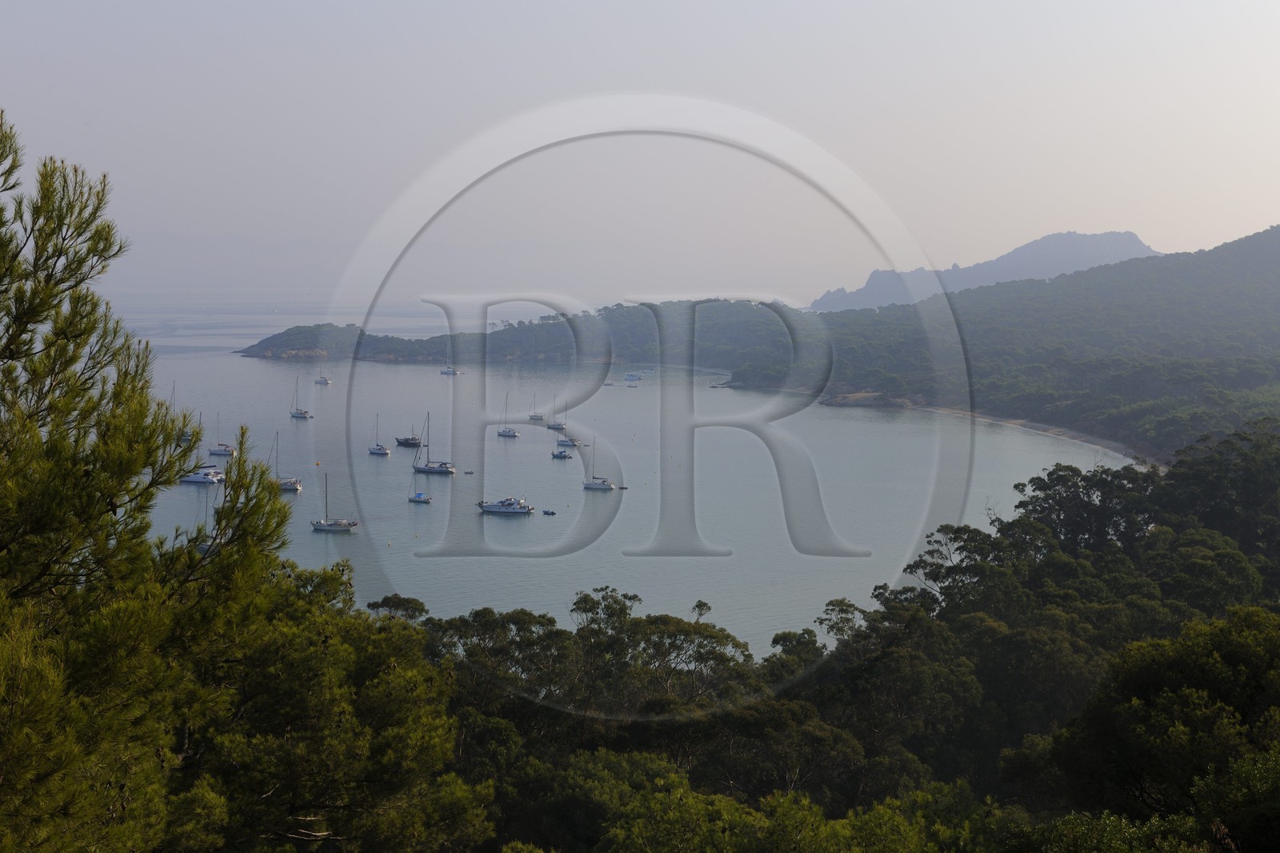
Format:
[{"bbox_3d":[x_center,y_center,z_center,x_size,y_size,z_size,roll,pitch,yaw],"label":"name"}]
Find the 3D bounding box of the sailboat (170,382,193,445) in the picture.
[{"bbox_3d":[-177.823,-5.783,850.000,14.300,23.500,4.400,2,4,24],"label":"sailboat"}]

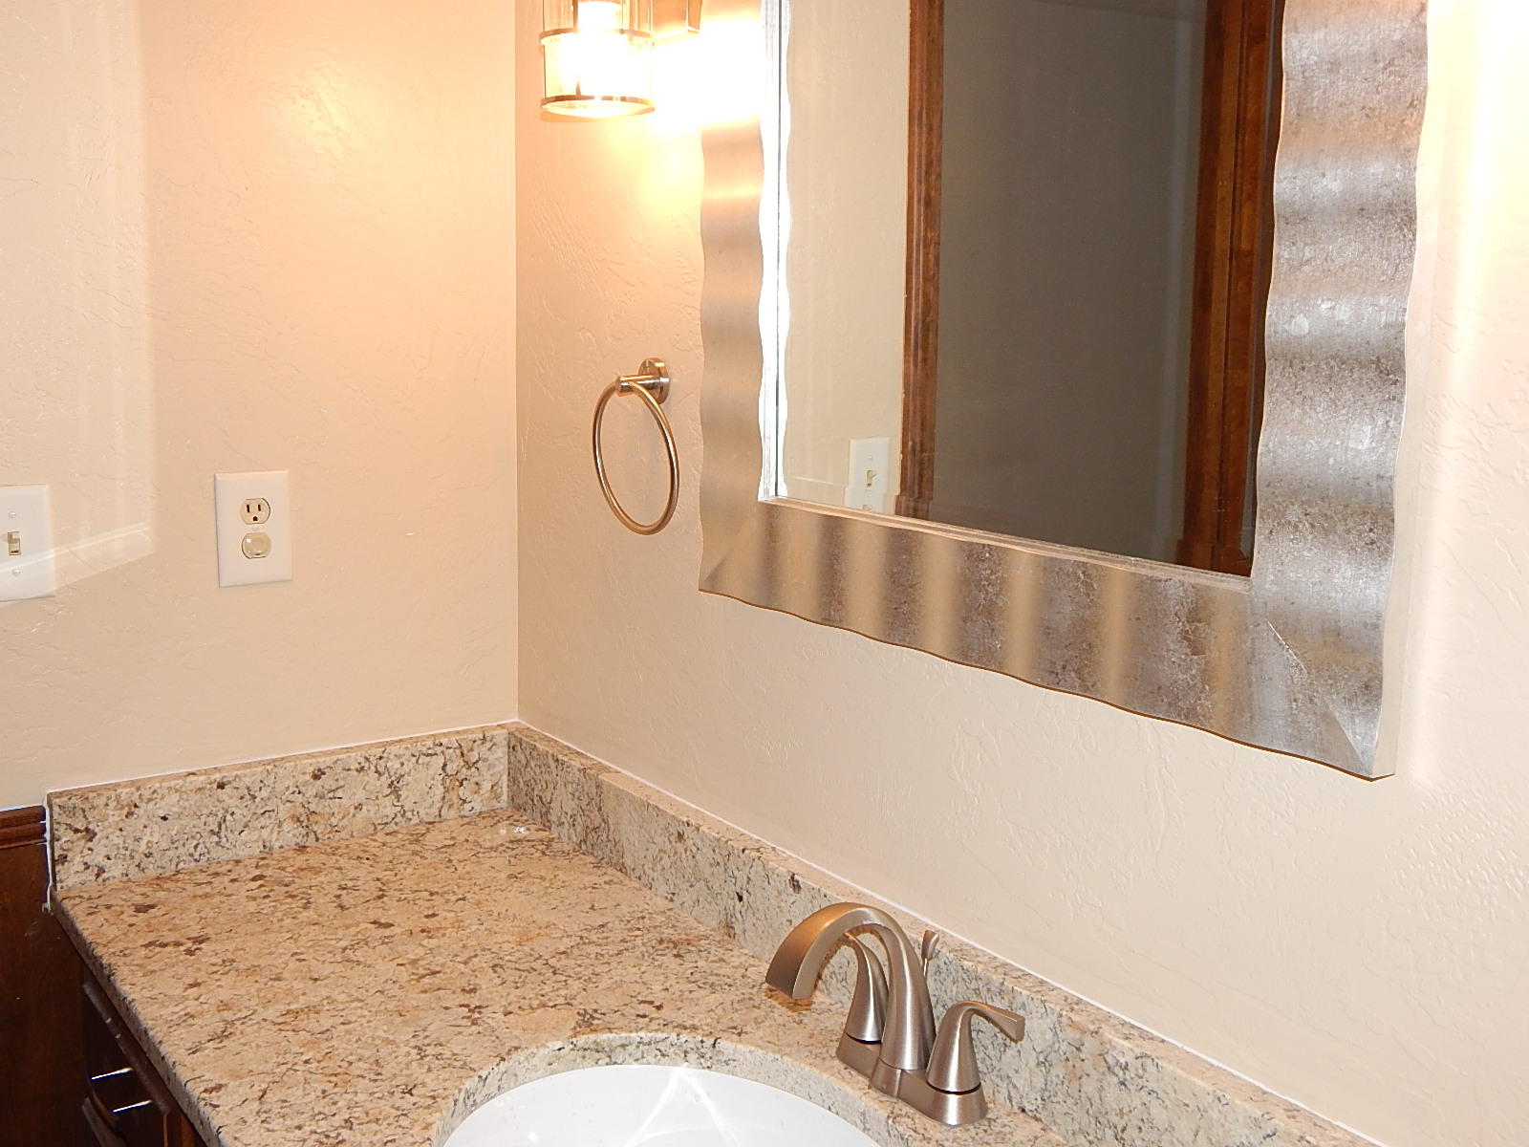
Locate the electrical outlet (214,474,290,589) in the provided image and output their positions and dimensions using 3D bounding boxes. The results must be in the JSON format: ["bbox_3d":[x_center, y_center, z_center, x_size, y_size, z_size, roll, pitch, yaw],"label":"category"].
[{"bbox_3d":[-0.557,-0.049,1.646,0.079,0.124,0.009,-5,12,-36],"label":"electrical outlet"}]

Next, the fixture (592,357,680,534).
[{"bbox_3d":[-0.129,-0.130,1.542,0.051,0.180,0.160,-5,12,-36],"label":"fixture"}]

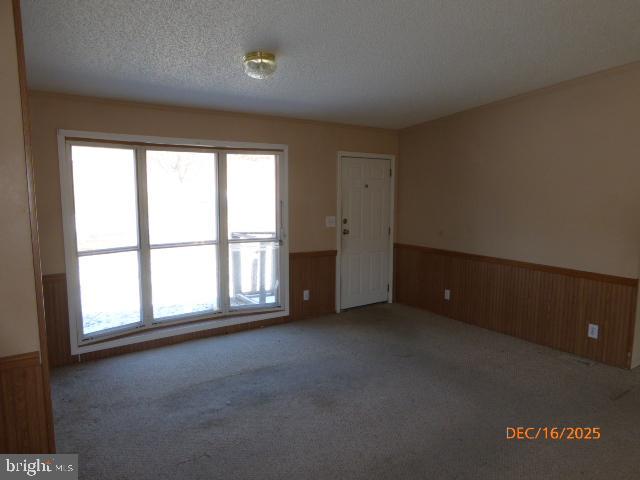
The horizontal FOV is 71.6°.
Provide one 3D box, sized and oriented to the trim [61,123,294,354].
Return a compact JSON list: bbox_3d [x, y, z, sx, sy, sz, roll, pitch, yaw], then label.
[{"bbox_3d":[-1.312,-0.018,4.556,2.273,2.000,0.080,-4,8,-34],"label":"trim"}]

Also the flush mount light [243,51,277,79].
[{"bbox_3d":[-0.425,-1.218,3.133,0.240,0.150,0.240,0,6,0],"label":"flush mount light"}]

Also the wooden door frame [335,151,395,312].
[{"bbox_3d":[0.603,-0.103,5.882,0.978,2.036,0.100,-4,8,-34],"label":"wooden door frame"}]

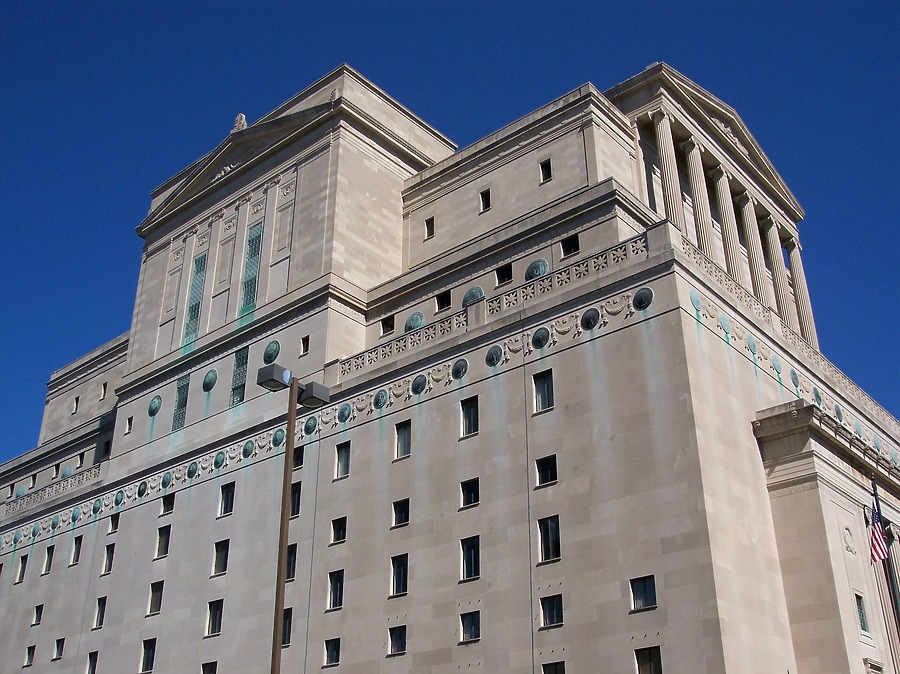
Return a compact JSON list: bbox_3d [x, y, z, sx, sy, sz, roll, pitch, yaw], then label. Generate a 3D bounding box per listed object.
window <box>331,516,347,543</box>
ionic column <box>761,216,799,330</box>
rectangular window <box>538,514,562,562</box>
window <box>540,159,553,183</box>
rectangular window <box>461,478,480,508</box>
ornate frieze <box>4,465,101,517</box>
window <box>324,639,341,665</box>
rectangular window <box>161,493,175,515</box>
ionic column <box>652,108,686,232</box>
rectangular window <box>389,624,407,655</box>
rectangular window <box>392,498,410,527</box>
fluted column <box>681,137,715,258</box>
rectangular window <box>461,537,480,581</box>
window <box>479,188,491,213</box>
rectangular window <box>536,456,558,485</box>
[{"bbox_3d":[-6.674,11.868,60.273,1.336,1.480,0.300,-22,-35,35],"label":"window"},{"bbox_3d":[26.748,-4.870,79.839,1.376,10.560,1.376,-22,-35,35],"label":"ionic column"},{"bbox_3d":[4.760,9.559,46.513,1.256,2.062,0.260,-22,-35,35],"label":"rectangular window"},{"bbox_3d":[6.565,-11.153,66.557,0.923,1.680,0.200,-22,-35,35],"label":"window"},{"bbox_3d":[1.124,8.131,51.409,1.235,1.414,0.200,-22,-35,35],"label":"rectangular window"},{"bbox_3d":[-35.211,13.767,87.216,16.160,1.420,0.350,-22,-35,35],"label":"ornate frieze"},{"bbox_3d":[-6.668,18.200,56.943,1.328,1.412,0.300,-22,-35,35],"label":"window"},{"bbox_3d":[-19.600,11.727,69.110,1.463,1.331,0.260,-22,-35,35],"label":"rectangular window"},{"bbox_3d":[15.153,-10.695,68.208,1.632,11.952,1.680,-22,-35,36],"label":"ionic column"},{"bbox_3d":[-2.569,15.514,50.490,1.219,1.350,0.260,-22,-35,35],"label":"rectangular window"},{"bbox_3d":[-2.562,9.569,53.647,1.256,1.388,0.260,-22,-35,35],"label":"rectangular window"},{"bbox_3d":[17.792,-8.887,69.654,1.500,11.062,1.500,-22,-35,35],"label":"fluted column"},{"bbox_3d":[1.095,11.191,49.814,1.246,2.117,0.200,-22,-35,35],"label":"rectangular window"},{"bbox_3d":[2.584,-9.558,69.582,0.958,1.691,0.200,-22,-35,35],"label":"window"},{"bbox_3d":[5.114,7.000,51.303,1.336,1.440,0.300,-22,-35,35],"label":"rectangular window"}]

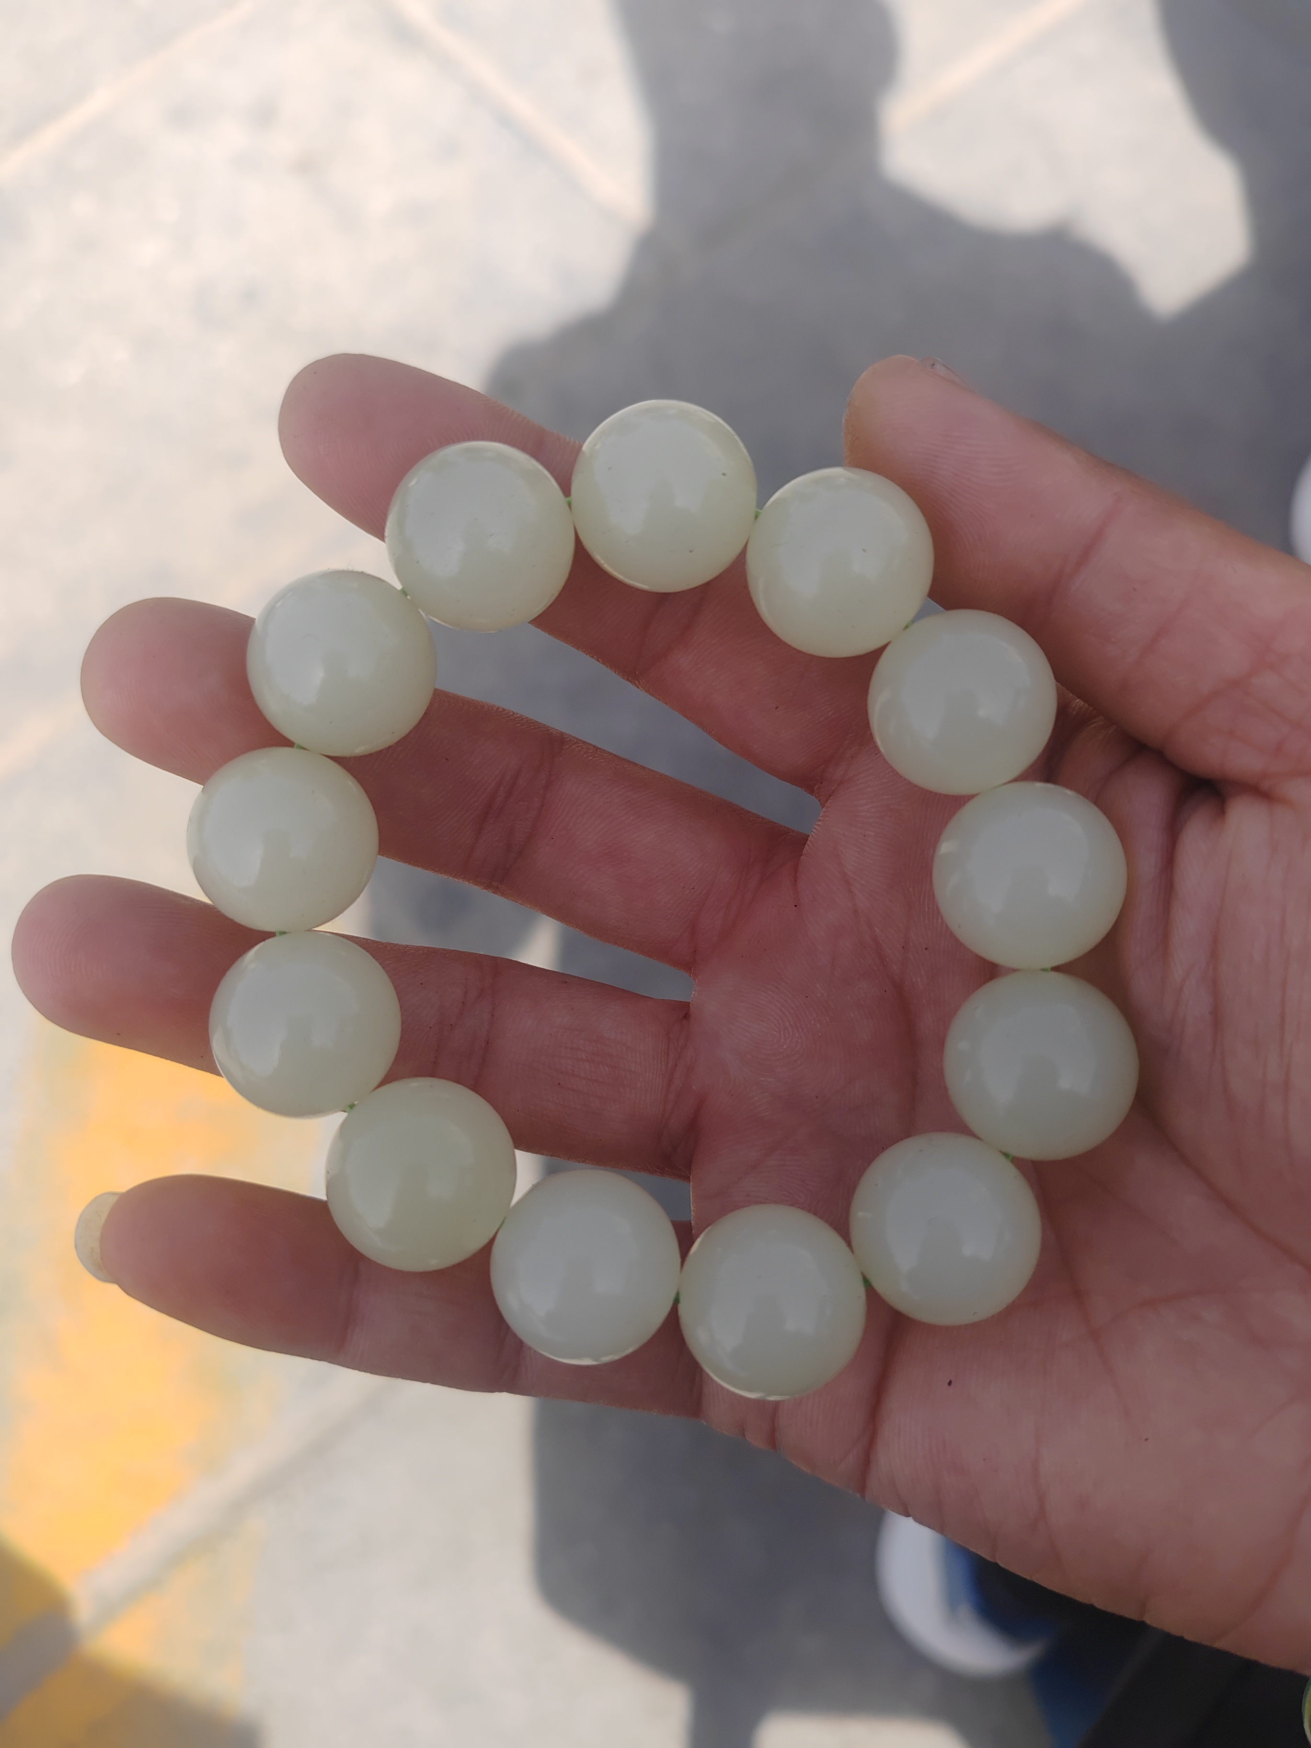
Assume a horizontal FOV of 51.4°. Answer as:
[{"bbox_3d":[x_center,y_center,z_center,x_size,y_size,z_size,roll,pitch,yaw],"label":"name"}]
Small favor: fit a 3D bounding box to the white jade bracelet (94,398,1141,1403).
[{"bbox_3d":[0.000,0.003,0.139,0.096,0.021,0.101,0,88,0],"label":"white jade bracelet"}]

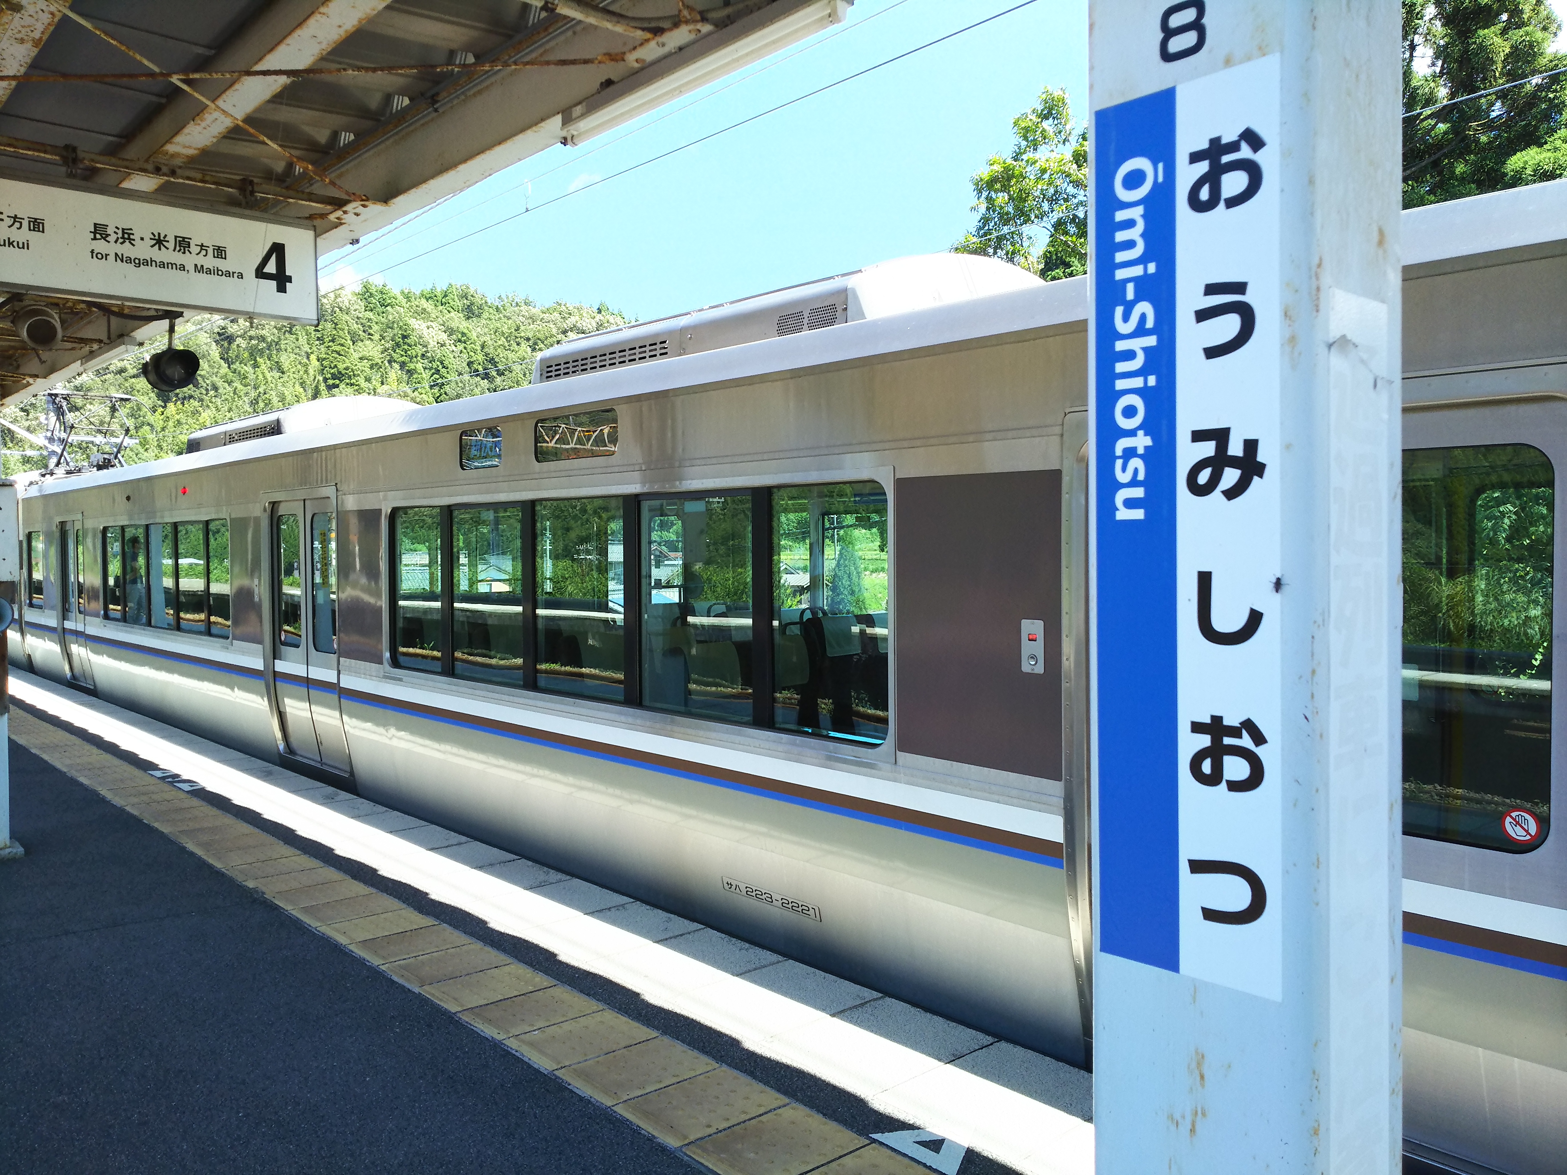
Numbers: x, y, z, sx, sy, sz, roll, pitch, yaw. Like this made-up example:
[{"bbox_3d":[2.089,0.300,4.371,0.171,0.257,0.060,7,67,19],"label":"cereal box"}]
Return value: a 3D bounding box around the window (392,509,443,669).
[{"bbox_3d":[-2.088,0.007,6.982,0.050,0.911,0.673,-2,3,-41],"label":"window"}]

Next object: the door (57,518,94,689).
[{"bbox_3d":[-7.864,0.165,13.646,0.100,1.860,1.320,-4,4,-41],"label":"door"}]

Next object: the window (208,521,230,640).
[{"bbox_3d":[-4.462,-0.070,9.677,0.050,0.904,0.590,-2,3,-41],"label":"window"}]

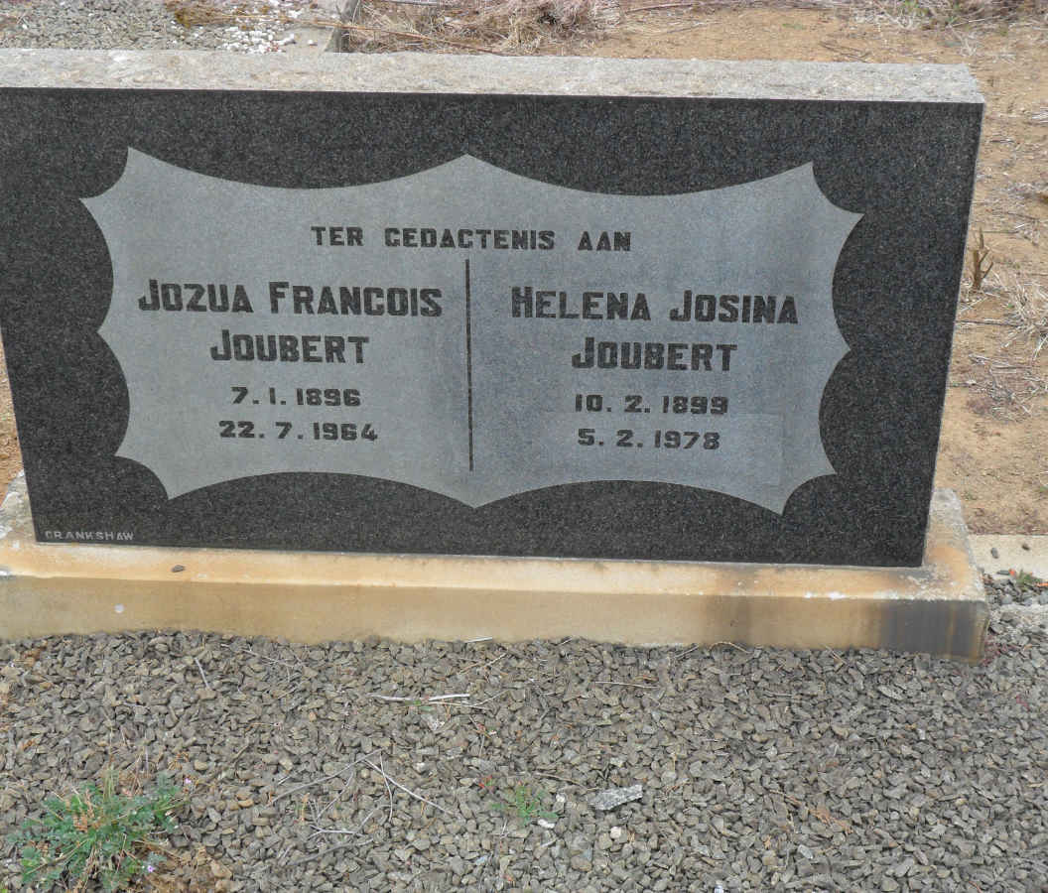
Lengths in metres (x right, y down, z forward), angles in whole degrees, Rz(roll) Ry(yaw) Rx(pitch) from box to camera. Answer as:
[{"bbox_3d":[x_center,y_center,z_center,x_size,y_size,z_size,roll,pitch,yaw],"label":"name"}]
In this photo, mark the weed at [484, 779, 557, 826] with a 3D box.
[{"bbox_3d":[-0.003,0.413,2.067,0.080,0.034,0.046,1,31,2],"label":"weed"}]

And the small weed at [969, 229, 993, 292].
[{"bbox_3d":[0.839,-0.342,3.281,0.038,0.113,0.034,1,31,2],"label":"small weed"}]

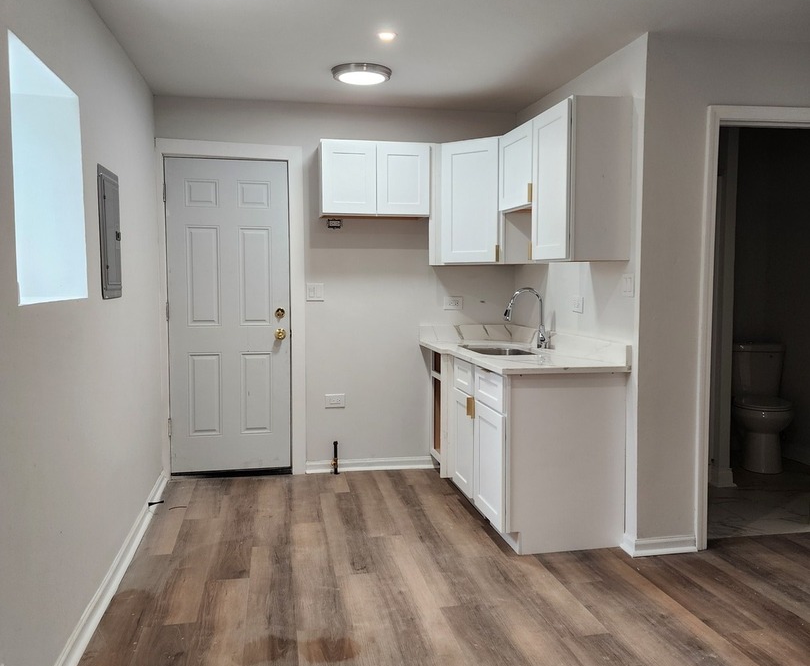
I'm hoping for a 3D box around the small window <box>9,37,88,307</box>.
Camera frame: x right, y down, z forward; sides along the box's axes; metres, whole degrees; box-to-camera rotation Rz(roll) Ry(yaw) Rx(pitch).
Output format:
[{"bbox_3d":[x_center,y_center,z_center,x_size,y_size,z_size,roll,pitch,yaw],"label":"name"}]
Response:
[{"bbox_3d":[-1.218,-0.486,2.382,0.110,0.765,0.778,-1,5,-11],"label":"small window"}]

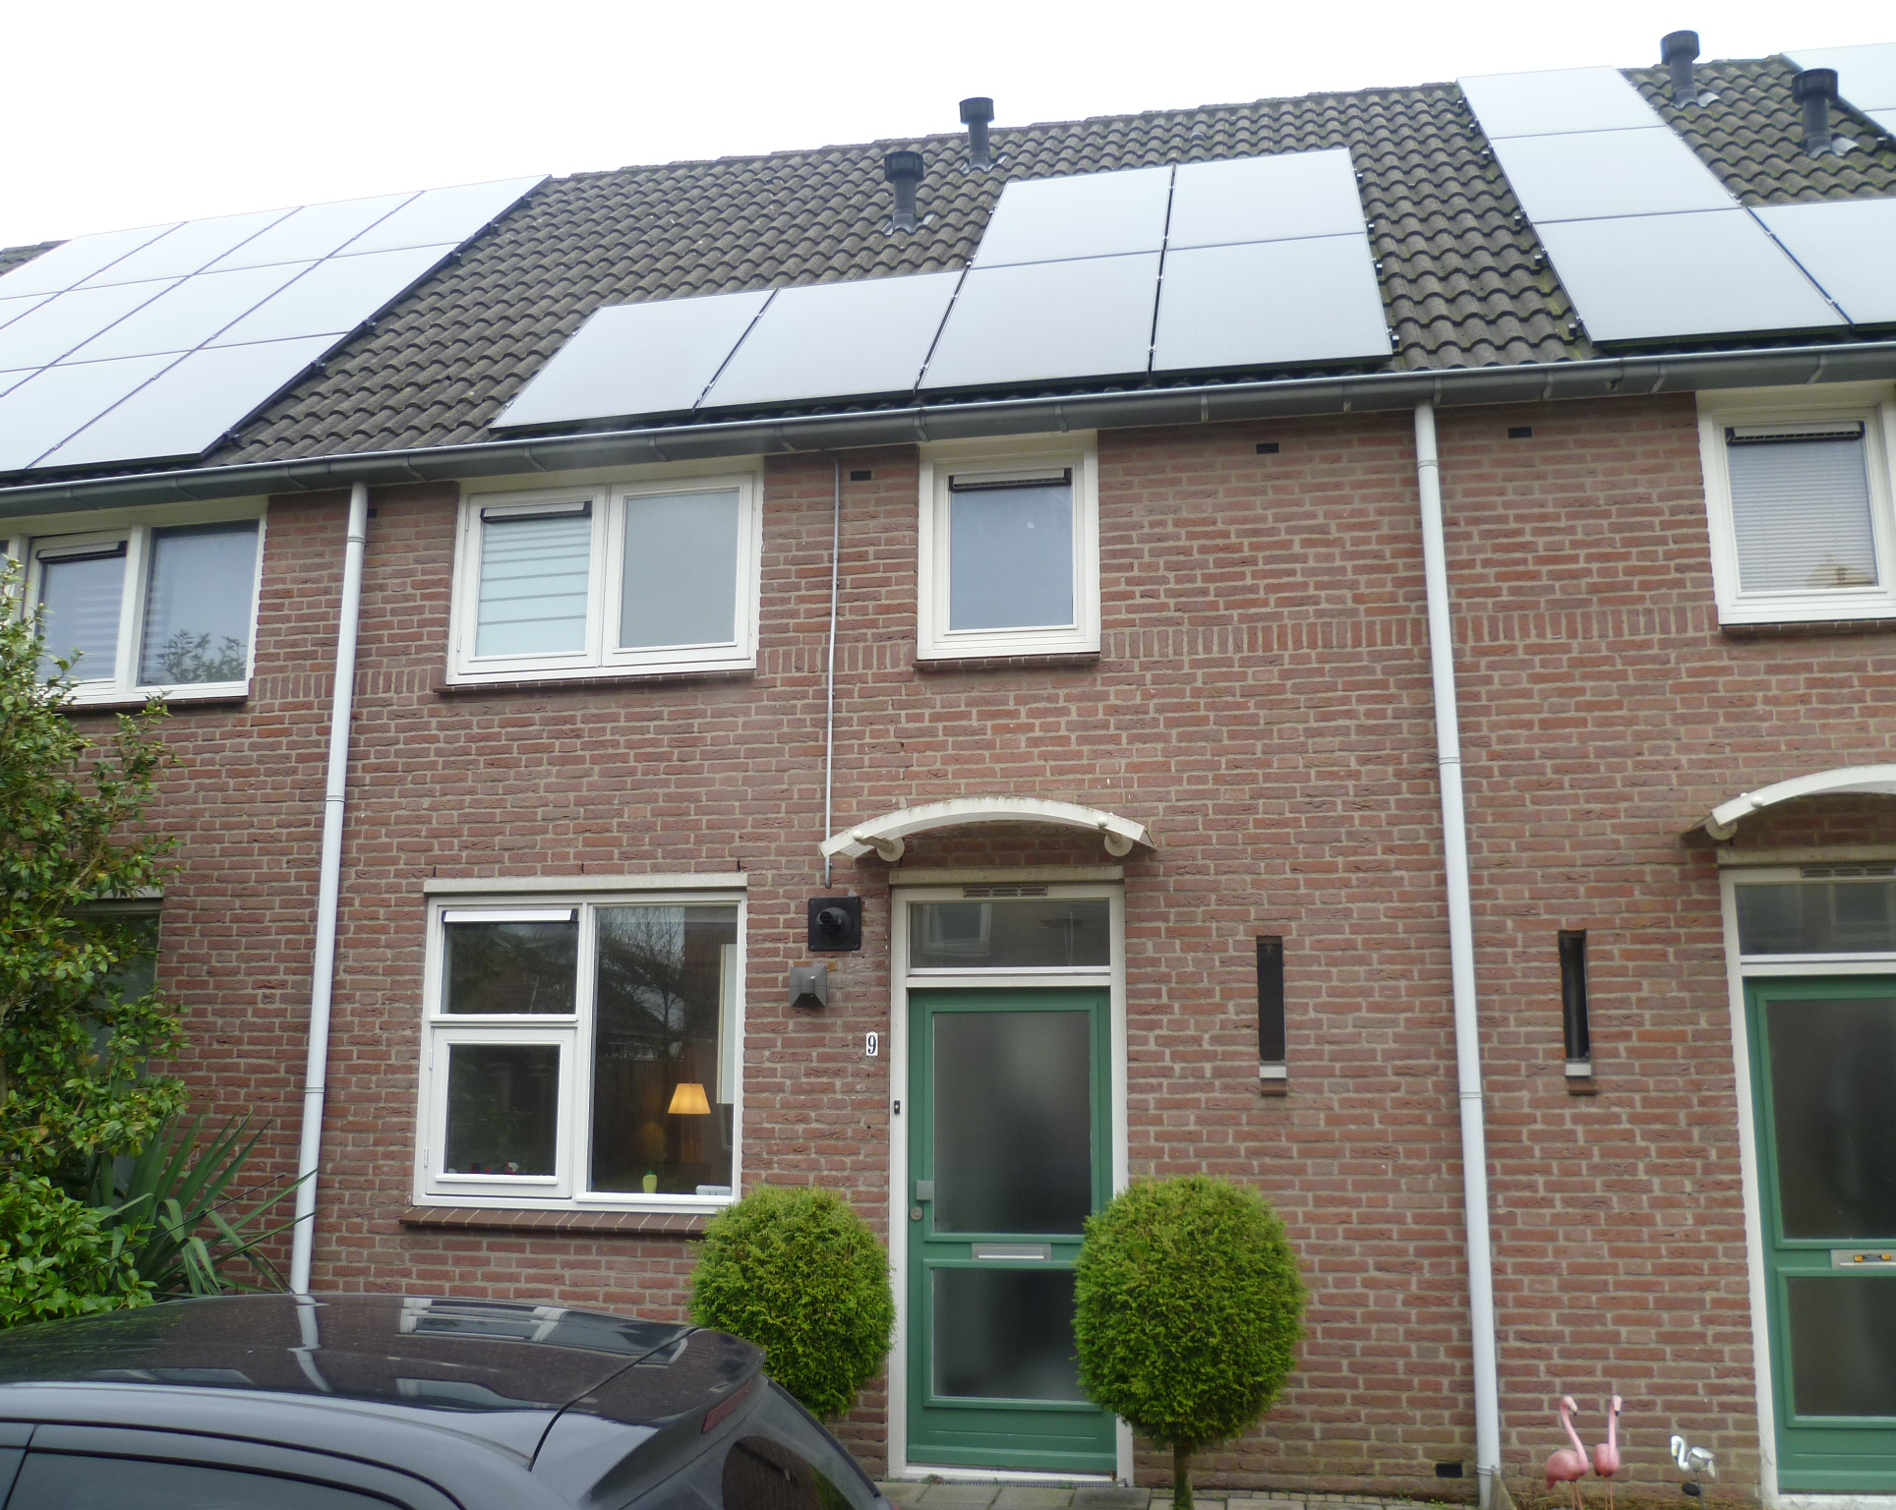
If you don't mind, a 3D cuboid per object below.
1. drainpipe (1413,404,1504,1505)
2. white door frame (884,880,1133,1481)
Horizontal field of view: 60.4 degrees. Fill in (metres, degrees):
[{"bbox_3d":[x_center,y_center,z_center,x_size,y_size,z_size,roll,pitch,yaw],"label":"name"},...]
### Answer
[{"bbox_3d":[2.097,0.681,6.702,0.085,4.515,0.085,-2,-11,11],"label":"drainpipe"},{"bbox_3d":[0.265,1.793,7.007,1.035,2.471,0.110,-2,-11,11],"label":"white door frame"}]

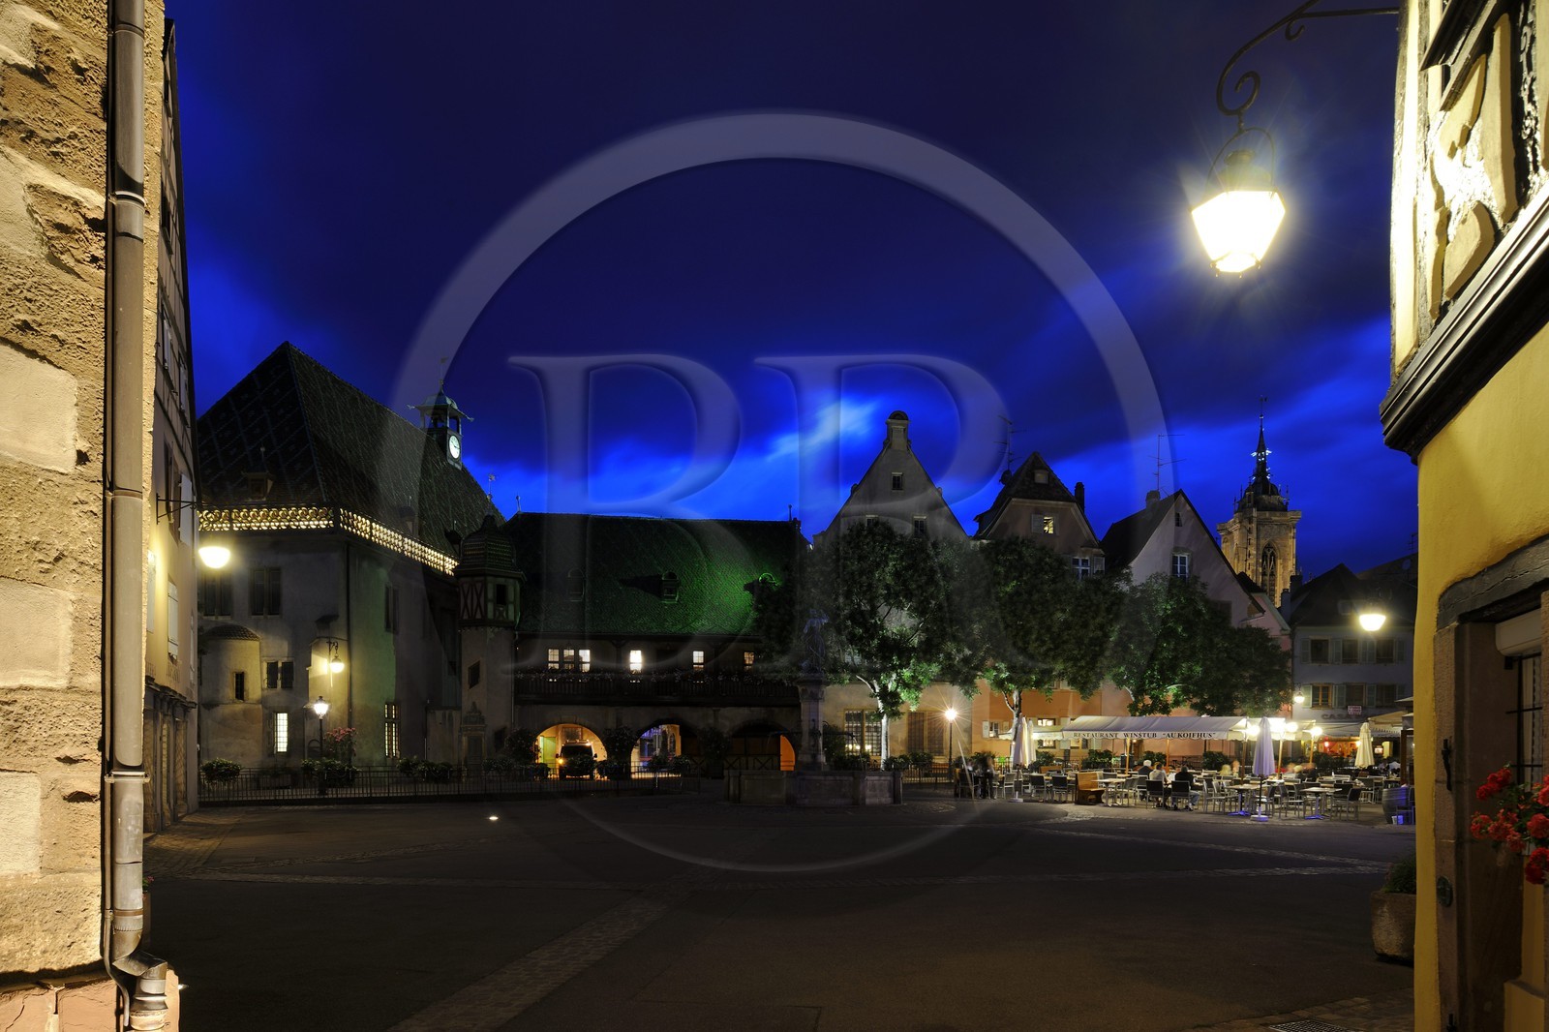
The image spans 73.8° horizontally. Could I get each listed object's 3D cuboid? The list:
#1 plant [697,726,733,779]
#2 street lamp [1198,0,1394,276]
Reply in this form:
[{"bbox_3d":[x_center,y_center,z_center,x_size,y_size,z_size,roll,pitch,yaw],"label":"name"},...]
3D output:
[{"bbox_3d":[-3.016,12.056,52.500,1.750,2.700,1.700,0,-6,0],"label":"plant"},{"bbox_3d":[2.650,-1.938,5.250,1.050,1.430,0.480,-1,-6,7],"label":"street lamp"}]

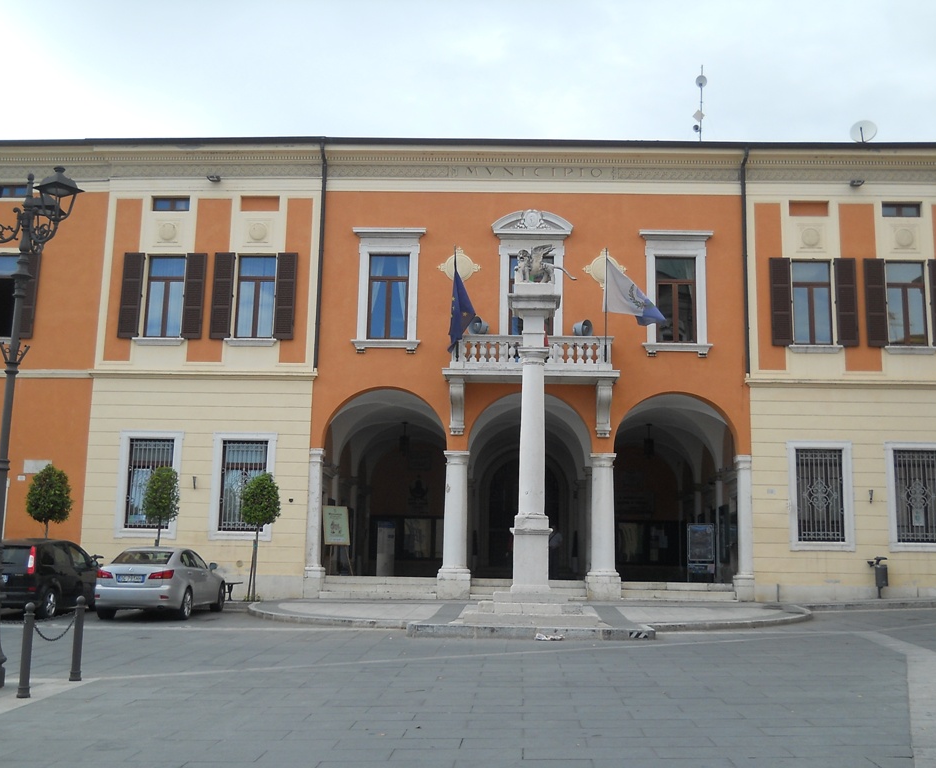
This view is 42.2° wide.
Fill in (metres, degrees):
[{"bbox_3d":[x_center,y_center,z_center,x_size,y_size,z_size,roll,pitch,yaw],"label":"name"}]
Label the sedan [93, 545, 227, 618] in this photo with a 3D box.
[{"bbox_3d":[-6.340,4.125,25.400,1.800,1.430,4.575,1,-8,3],"label":"sedan"}]

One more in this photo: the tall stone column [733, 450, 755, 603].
[{"bbox_3d":[7.002,3.696,31.093,0.500,3.700,0.620,1,-12,1],"label":"tall stone column"}]

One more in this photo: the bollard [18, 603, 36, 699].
[{"bbox_3d":[-4.540,2.736,12.493,0.140,0.956,0.140,1,-12,1],"label":"bollard"}]

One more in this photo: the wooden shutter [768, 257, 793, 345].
[{"bbox_3d":[8.156,-2.128,31.550,0.532,2.359,0.060,1,-11,2],"label":"wooden shutter"}]

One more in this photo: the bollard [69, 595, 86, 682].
[{"bbox_3d":[-4.503,2.939,14.038,0.140,0.960,0.140,1,-11,2],"label":"bollard"}]

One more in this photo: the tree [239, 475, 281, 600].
[{"bbox_3d":[-5.085,3.680,29.310,0.985,3.100,0.985,1,-12,1],"label":"tree"}]

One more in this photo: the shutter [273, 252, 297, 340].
[{"bbox_3d":[-4.458,-2.145,29.695,0.479,2.203,0.060,1,-12,3],"label":"shutter"}]

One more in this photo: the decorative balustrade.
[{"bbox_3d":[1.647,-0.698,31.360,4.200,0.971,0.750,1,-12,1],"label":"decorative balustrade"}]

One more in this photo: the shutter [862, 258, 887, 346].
[{"bbox_3d":[10.595,-2.108,31.452,0.532,2.351,0.060,1,-11,2],"label":"shutter"}]

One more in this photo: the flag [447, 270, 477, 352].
[{"bbox_3d":[-0.142,-1.740,28.782,0.665,2.086,0.350,1,-12,3],"label":"flag"}]

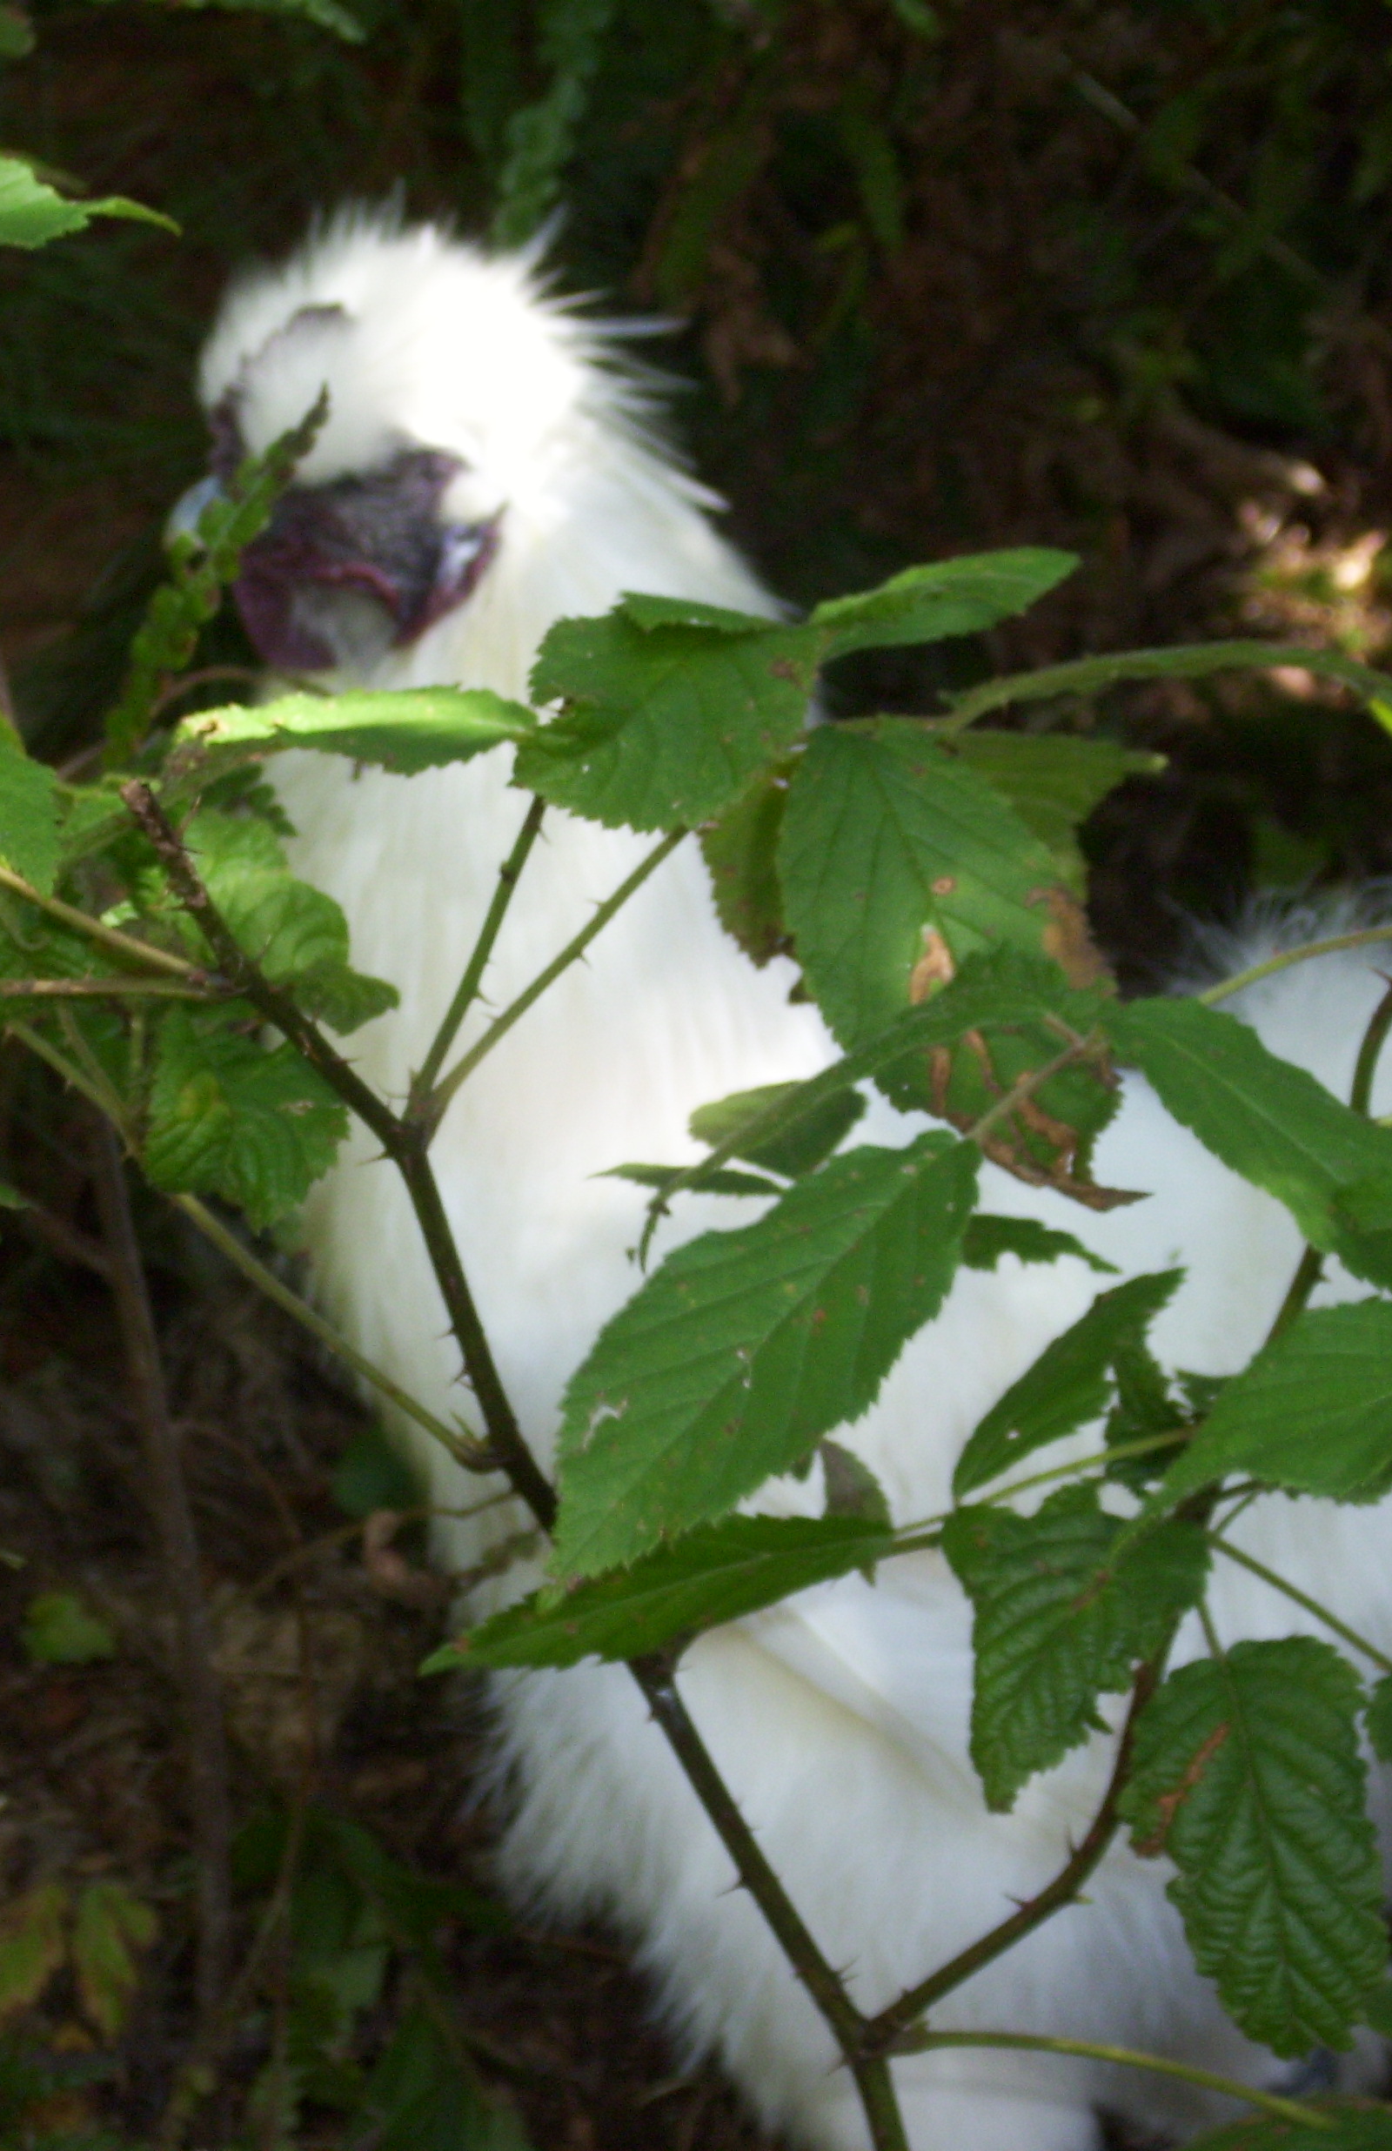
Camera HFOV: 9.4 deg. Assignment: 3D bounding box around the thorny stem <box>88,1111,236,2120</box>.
[{"bbox_3d":[-0.102,0.107,1.620,0.012,0.208,0.012,-6,21,2],"label":"thorny stem"}]

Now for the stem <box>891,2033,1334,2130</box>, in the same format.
[{"bbox_3d":[0.063,0.153,1.290,0.068,0.007,0.006,12,-17,9],"label":"stem"}]

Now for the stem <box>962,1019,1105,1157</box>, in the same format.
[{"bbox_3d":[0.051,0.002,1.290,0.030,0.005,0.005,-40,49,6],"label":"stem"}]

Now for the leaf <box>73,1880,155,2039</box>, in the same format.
[{"bbox_3d":[-0.107,0.163,1.560,0.016,0.032,0.007,-4,-22,-15],"label":"leaf"}]

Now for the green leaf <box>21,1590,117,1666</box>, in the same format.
[{"bbox_3d":[-0.130,0.114,1.750,0.020,0.006,0.022,-1,37,-1],"label":"green leaf"}]

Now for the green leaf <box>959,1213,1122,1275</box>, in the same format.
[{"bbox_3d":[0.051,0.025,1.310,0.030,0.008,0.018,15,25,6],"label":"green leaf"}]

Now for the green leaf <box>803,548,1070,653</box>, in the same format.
[{"bbox_3d":[0.040,-0.079,1.400,0.047,0.009,0.030,-20,27,-7],"label":"green leaf"}]

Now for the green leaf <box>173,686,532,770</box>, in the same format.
[{"bbox_3d":[-0.053,-0.053,1.300,0.055,0.010,0.027,-5,18,-6],"label":"green leaf"}]

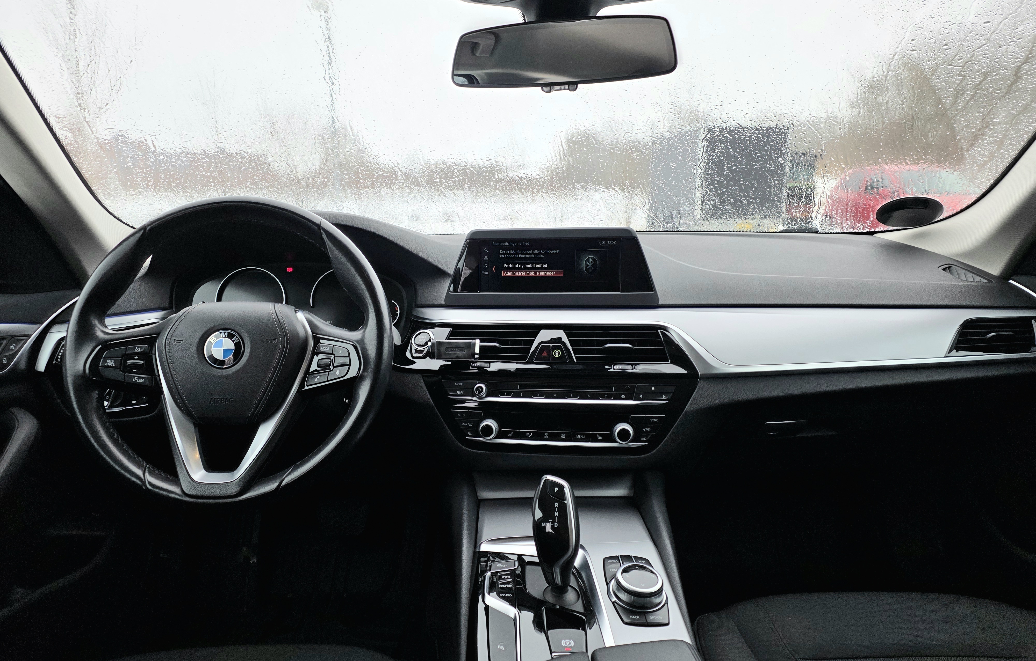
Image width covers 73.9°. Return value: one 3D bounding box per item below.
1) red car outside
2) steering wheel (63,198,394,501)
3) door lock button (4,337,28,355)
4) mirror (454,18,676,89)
[{"bbox_3d":[7.300,-2.271,12.705,1.690,1.480,3.900,0,12,-2],"label":"red car outside"},{"bbox_3d":[-0.336,0.018,0.830,0.375,0.375,0.085,-1,-15,-4],"label":"steering wheel"},{"bbox_3d":[-0.680,0.021,0.930,0.008,0.020,0.028,0,11,31],"label":"door lock button"},{"bbox_3d":[0.052,-0.308,0.765,0.245,0.064,0.040,1,15,14],"label":"mirror"}]

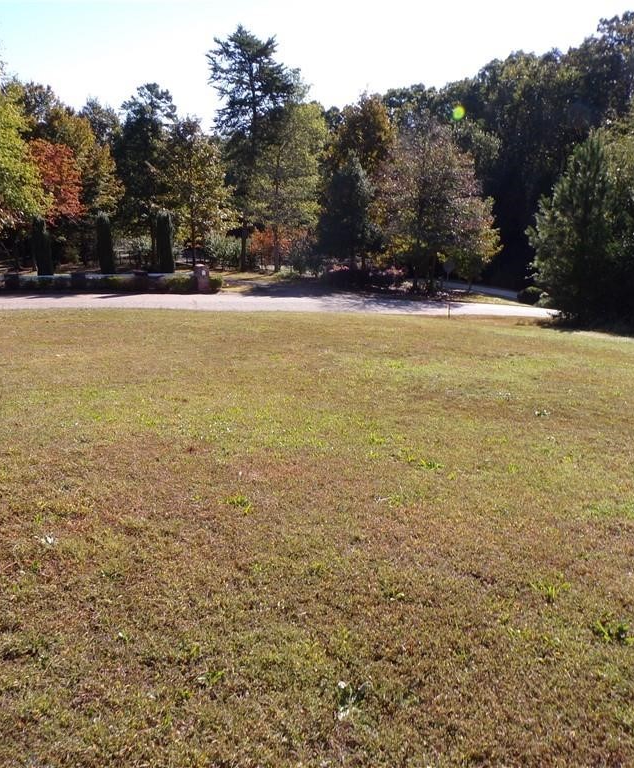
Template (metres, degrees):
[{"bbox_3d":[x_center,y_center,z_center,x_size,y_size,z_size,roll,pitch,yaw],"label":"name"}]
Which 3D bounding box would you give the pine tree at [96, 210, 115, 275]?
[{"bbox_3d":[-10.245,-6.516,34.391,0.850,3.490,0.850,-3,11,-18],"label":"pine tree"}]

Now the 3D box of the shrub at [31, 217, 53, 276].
[{"bbox_3d":[-12.252,-6.149,31.747,0.880,2.660,0.850,-3,11,-13],"label":"shrub"}]

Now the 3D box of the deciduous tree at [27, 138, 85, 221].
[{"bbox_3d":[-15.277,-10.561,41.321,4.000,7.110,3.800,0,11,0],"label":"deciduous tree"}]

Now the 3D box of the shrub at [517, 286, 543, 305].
[{"bbox_3d":[9.192,-3.781,30.425,1.150,0.790,1.050,0,11,0],"label":"shrub"}]

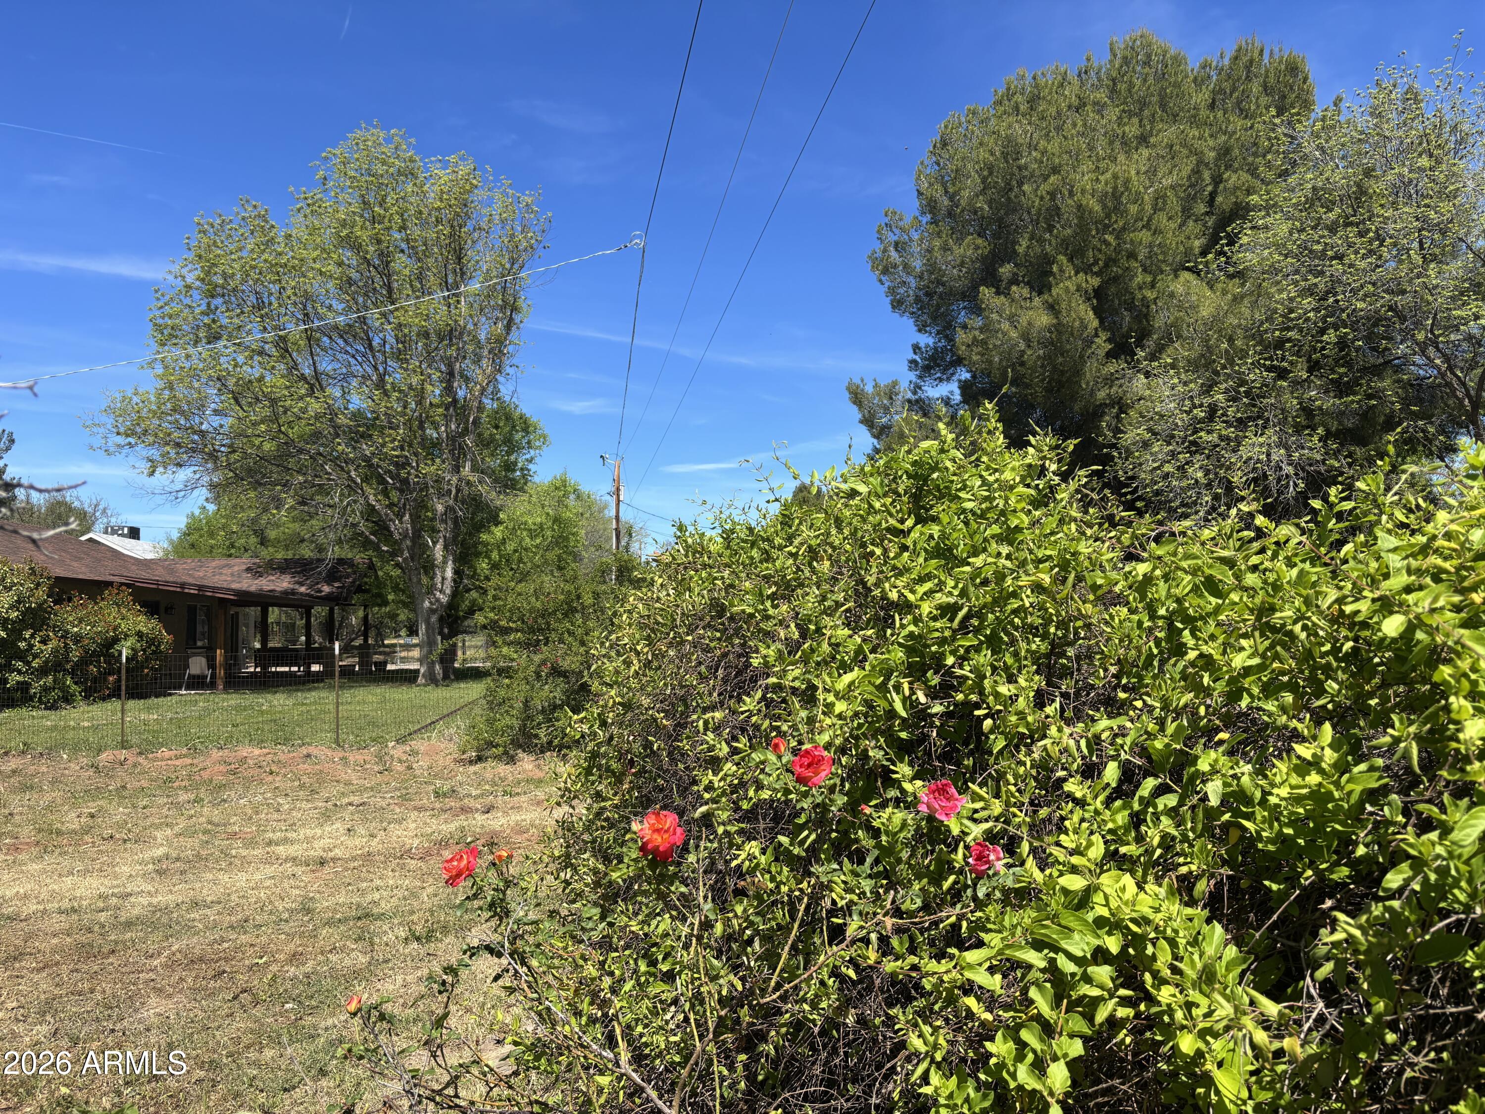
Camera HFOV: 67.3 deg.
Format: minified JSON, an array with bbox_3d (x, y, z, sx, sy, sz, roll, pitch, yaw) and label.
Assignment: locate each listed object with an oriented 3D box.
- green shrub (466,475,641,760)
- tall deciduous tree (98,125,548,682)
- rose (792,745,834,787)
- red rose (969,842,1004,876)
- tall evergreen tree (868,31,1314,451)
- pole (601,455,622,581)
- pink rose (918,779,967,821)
[{"bbox_3d":[-2.408,0.685,14.100,2.400,3.460,2.400,0,-3,0],"label":"green shrub"},{"bbox_3d":[-10.528,-3.838,27.595,11.300,14.040,10.800,0,-3,0],"label":"tall deciduous tree"},{"bbox_3d":[0.145,0.432,2.300,0.086,0.084,0.080,-1,-3,11],"label":"rose"},{"bbox_3d":[0.470,0.581,2.150,0.070,0.070,0.068,0,-3,6],"label":"red rose"},{"bbox_3d":[8.235,-4.606,25.558,11.300,15.340,10.800,0,-3,0],"label":"tall evergreen tree"},{"bbox_3d":[-6.553,-0.176,55.713,0.950,9.970,0.600,0,-3,0],"label":"pole"},{"bbox_3d":[0.395,0.479,2.200,0.095,0.080,0.085,0,-3,0],"label":"pink rose"}]

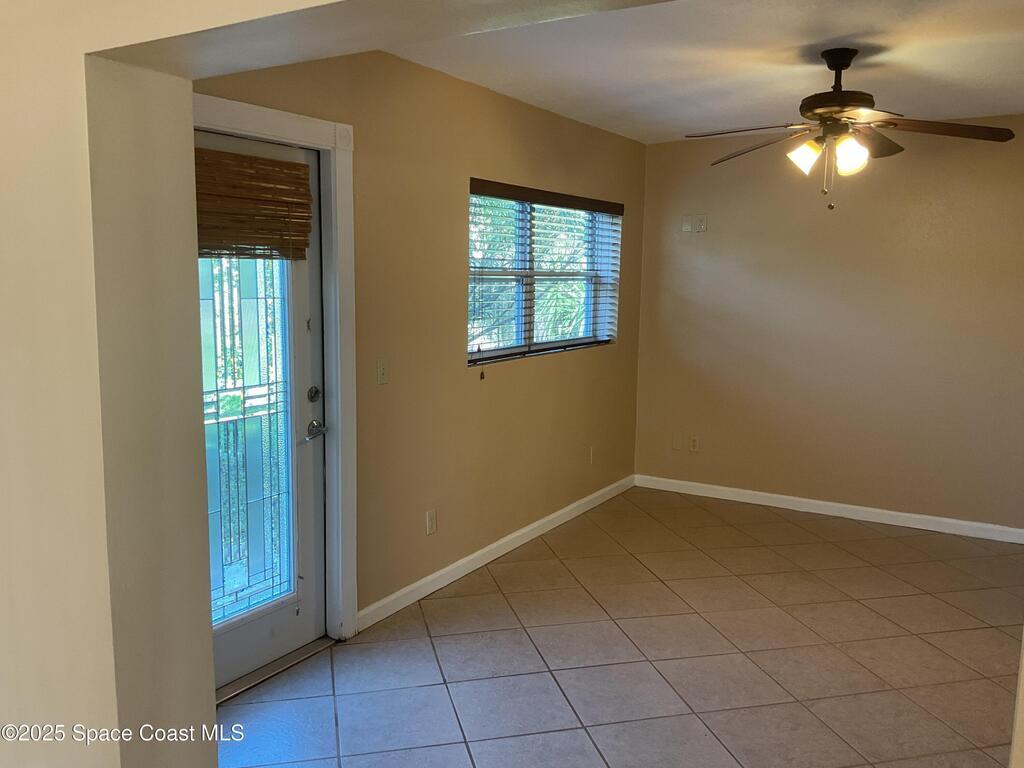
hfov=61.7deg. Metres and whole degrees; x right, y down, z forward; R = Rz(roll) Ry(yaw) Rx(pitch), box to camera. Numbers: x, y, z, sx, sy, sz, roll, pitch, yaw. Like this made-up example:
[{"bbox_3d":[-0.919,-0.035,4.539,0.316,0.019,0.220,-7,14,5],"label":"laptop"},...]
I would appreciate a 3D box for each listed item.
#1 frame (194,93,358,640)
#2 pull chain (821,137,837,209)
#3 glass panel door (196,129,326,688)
[{"bbox_3d":[-1.003,0.078,3.118,0.130,2.140,1.170,5,9,31],"label":"frame"},{"bbox_3d":[1.292,-0.855,3.502,0.050,0.290,0.040,3,8,20],"label":"pull chain"},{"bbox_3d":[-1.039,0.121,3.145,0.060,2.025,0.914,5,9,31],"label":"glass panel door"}]

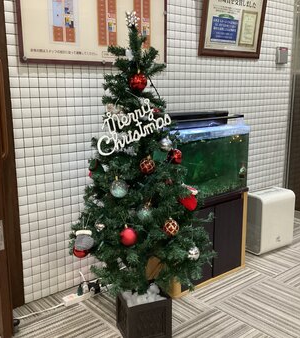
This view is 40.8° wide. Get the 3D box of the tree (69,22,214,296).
[{"bbox_3d":[-0.041,0.002,1.684,0.650,1.255,0.630,-6,13,-27],"label":"tree"}]

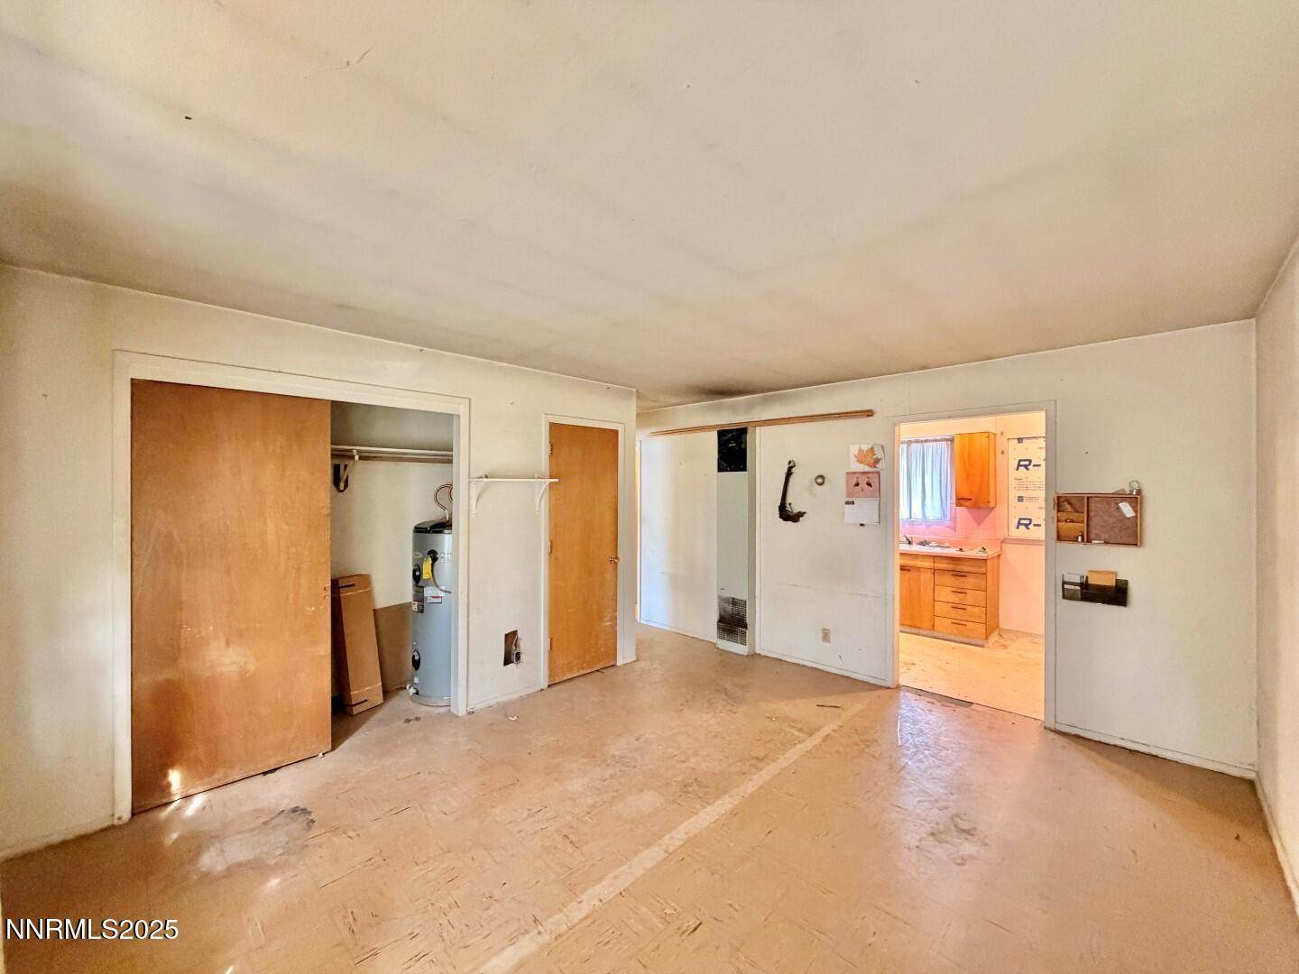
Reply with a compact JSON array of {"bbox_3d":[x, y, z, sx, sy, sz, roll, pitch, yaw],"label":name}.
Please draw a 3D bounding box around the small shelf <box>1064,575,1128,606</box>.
[{"bbox_3d":[2.730,0.628,3.227,0.305,0.165,0.091,0,0,44],"label":"small shelf"}]

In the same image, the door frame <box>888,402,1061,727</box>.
[{"bbox_3d":[2.275,0.523,3.787,0.960,2.060,0.120,0,0,44],"label":"door frame"}]

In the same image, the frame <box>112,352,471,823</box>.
[{"bbox_3d":[-1.869,0.475,3.026,0.115,2.140,1.688,0,0,44],"label":"frame"}]

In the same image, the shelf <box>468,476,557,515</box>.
[{"bbox_3d":[-0.957,0.072,3.758,0.200,0.262,0.603,0,0,44],"label":"shelf"}]

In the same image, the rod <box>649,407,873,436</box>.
[{"bbox_3d":[0.879,-0.583,5.017,2.470,0.056,0.062,0,0,44],"label":"rod"}]

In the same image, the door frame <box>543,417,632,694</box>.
[{"bbox_3d":[-0.520,0.497,4.366,0.120,2.105,0.880,0,0,44],"label":"door frame"}]

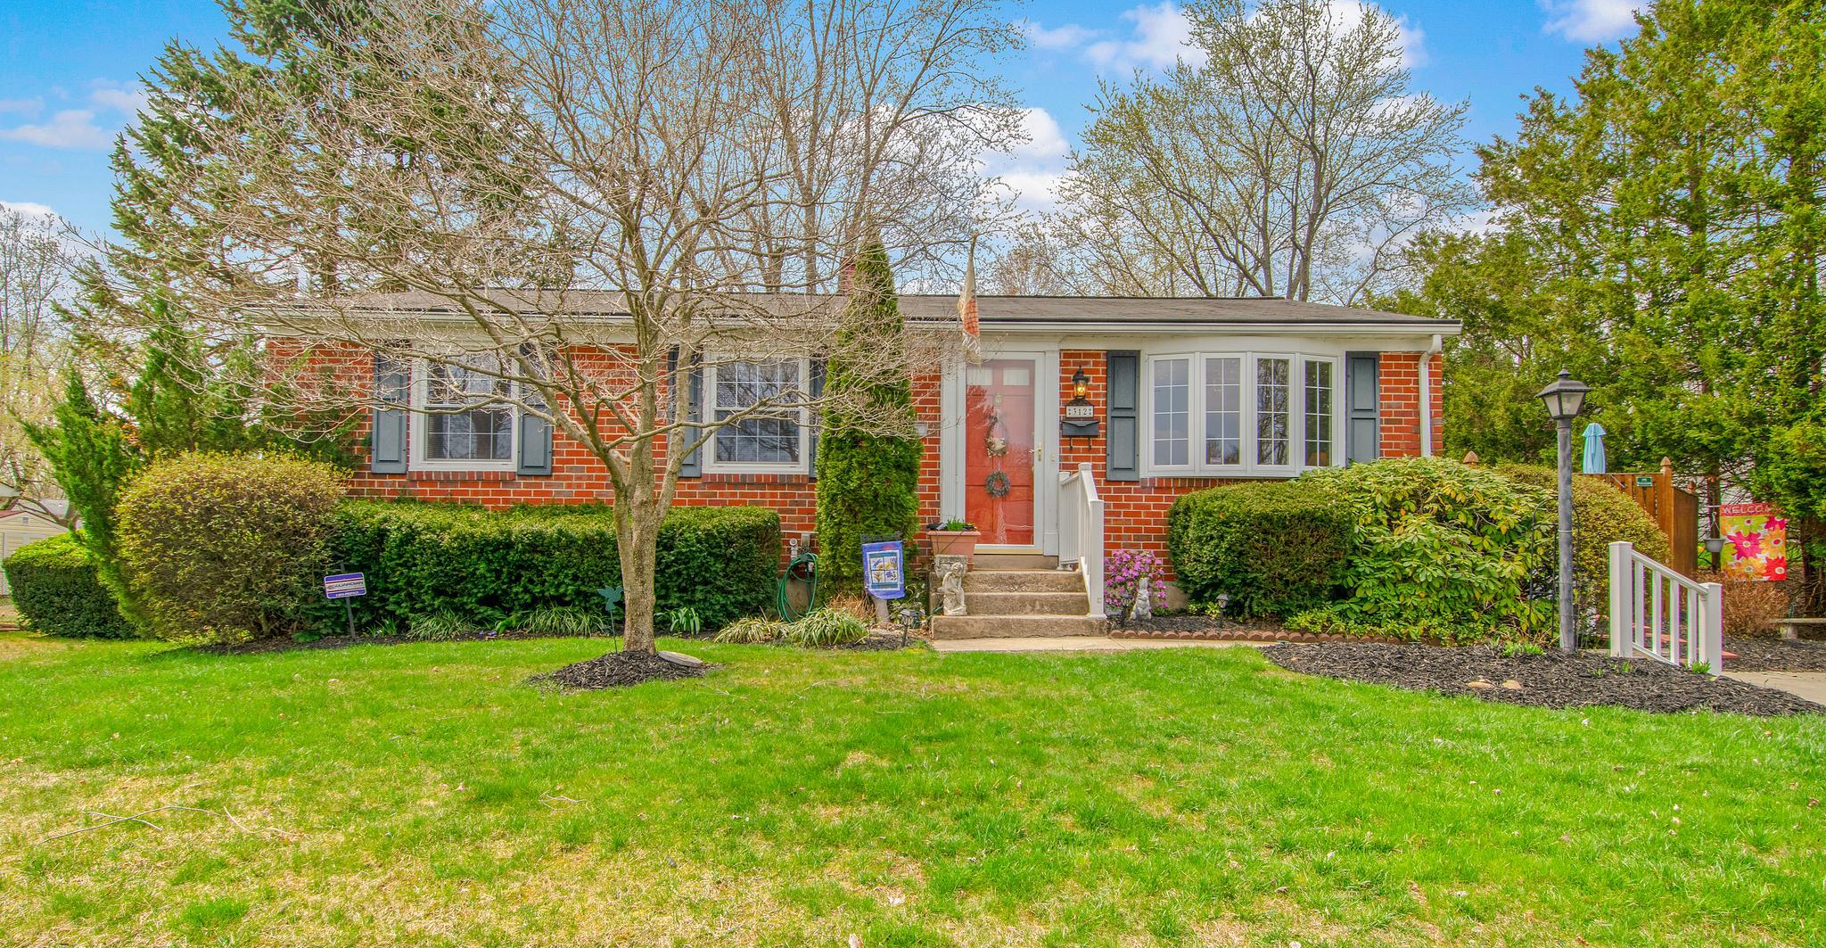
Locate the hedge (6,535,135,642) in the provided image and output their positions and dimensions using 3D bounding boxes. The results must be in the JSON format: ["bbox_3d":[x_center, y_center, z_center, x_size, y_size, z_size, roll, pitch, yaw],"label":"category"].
[{"bbox_3d":[-8.493,1.063,9.341,1.700,1.000,1.500,1,-1,-2],"label":"hedge"}]

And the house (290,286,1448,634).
[{"bbox_3d":[-0.581,-0.548,13.224,12.250,4.200,8.350,1,-1,-2],"label":"house"}]

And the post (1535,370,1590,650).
[{"bbox_3d":[5.134,0.271,7.216,0.270,2.200,0.270,1,-1,-2],"label":"post"}]

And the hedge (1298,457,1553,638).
[{"bbox_3d":[4.841,0.676,8.740,2.400,1.700,1.550,1,-1,-2],"label":"hedge"}]

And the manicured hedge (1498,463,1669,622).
[{"bbox_3d":[6.964,0.696,9.539,1.900,1.650,1.800,1,-1,-2],"label":"manicured hedge"}]

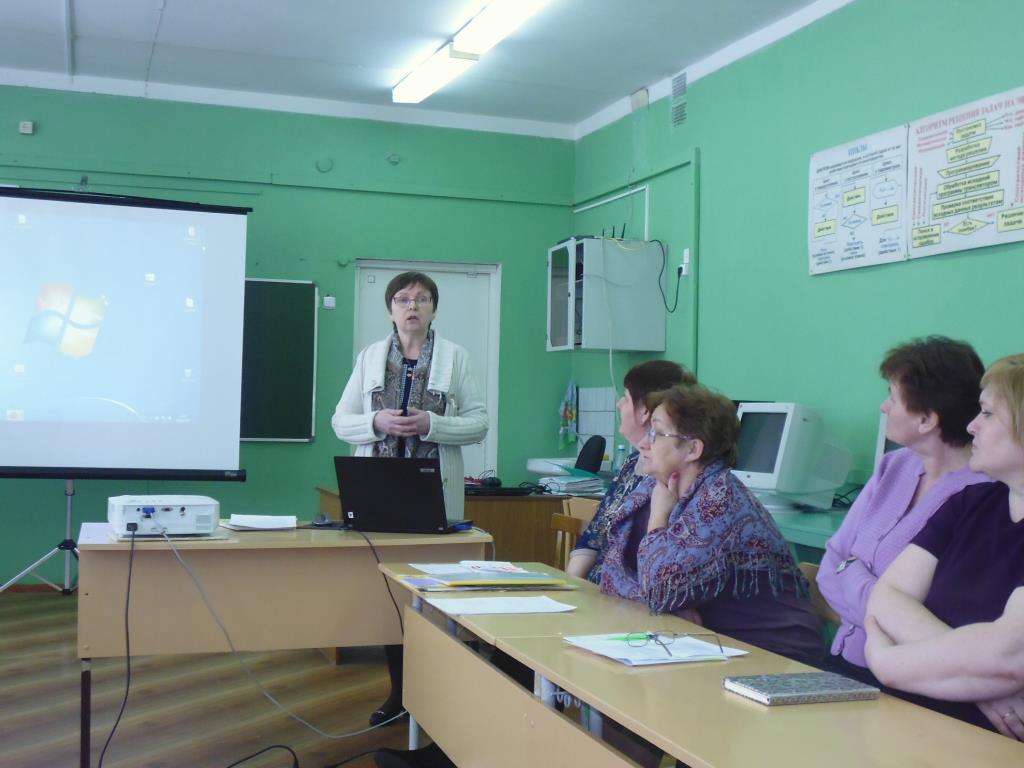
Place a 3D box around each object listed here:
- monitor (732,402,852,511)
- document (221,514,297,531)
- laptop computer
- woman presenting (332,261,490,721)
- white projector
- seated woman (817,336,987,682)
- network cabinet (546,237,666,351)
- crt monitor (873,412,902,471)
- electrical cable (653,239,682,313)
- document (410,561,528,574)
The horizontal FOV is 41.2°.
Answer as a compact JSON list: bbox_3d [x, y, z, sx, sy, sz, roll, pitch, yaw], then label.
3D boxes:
[{"bbox_3d":[1.146,0.296,5.455,0.420,0.430,0.370,2,-2,-24],"label":"monitor"},{"bbox_3d":[-0.806,0.439,4.359,0.210,0.030,0.310,1,-2,-20],"label":"document"},{"bbox_3d":[-0.325,0.341,4.137,0.335,0.235,0.290,0,-2,18],"label":"laptop computer"},{"bbox_3d":[-0.383,0.409,4.989,0.550,1.640,0.380,1,-2,-5],"label":"woman presenting"},{"bbox_3d":[-1.012,0.379,3.956,0.290,0.100,0.225,2,-2,-22],"label":"white projector"},{"bbox_3d":[0.727,0.542,2.796,0.720,1.280,0.520,2,-2,-27],"label":"seated woman"},{"bbox_3d":[0.581,-0.528,8.417,0.550,0.660,0.580,1,-2,-20],"label":"network cabinet"},{"bbox_3d":[1.487,0.274,4.473,0.420,0.430,0.370,1,-2,-20],"label":"crt monitor"},{"bbox_3d":[0.924,-0.651,8.140,0.120,0.440,0.250,1,-2,-20],"label":"electrical cable"},{"bbox_3d":[-0.117,0.479,3.587,0.280,0.010,0.230,1,-2,-20],"label":"document"}]

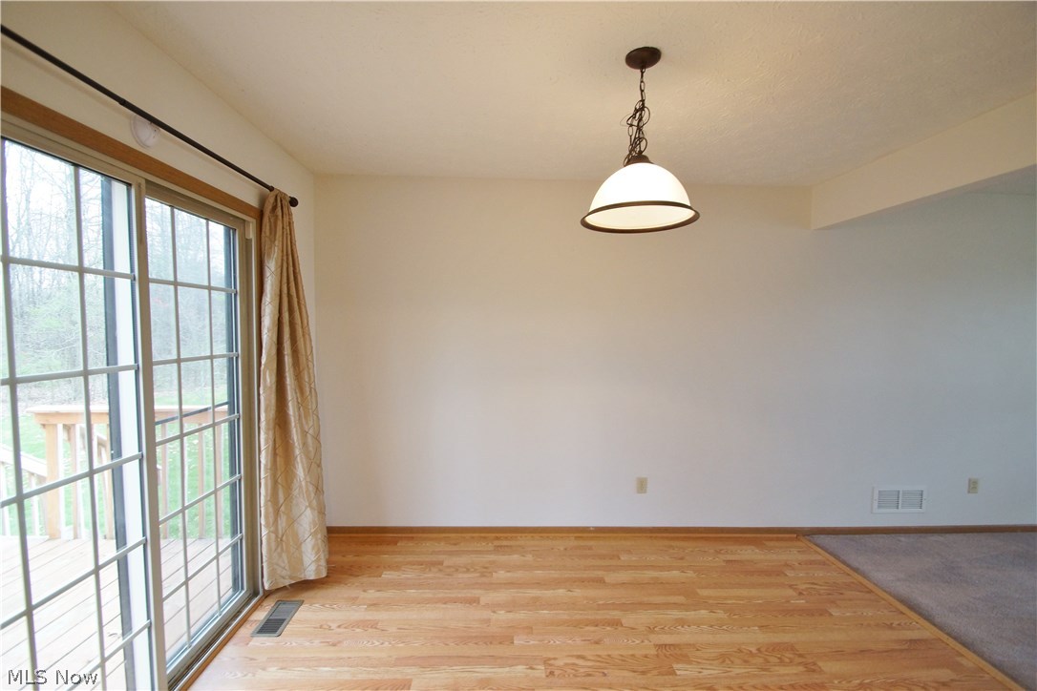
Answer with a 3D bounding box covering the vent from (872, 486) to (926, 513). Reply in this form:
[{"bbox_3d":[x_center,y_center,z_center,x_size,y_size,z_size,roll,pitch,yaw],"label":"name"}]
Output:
[{"bbox_3d":[2.750,1.118,3.107,0.395,0.195,0.020,1,3,-3],"label":"vent"}]

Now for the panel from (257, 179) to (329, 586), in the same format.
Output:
[{"bbox_3d":[-1.204,0.266,2.331,0.240,2.120,0.340,1,3,-3],"label":"panel"}]

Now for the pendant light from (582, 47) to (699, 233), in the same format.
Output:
[{"bbox_3d":[0.444,-0.741,1.566,0.416,0.590,0.416,1,3,-3],"label":"pendant light"}]

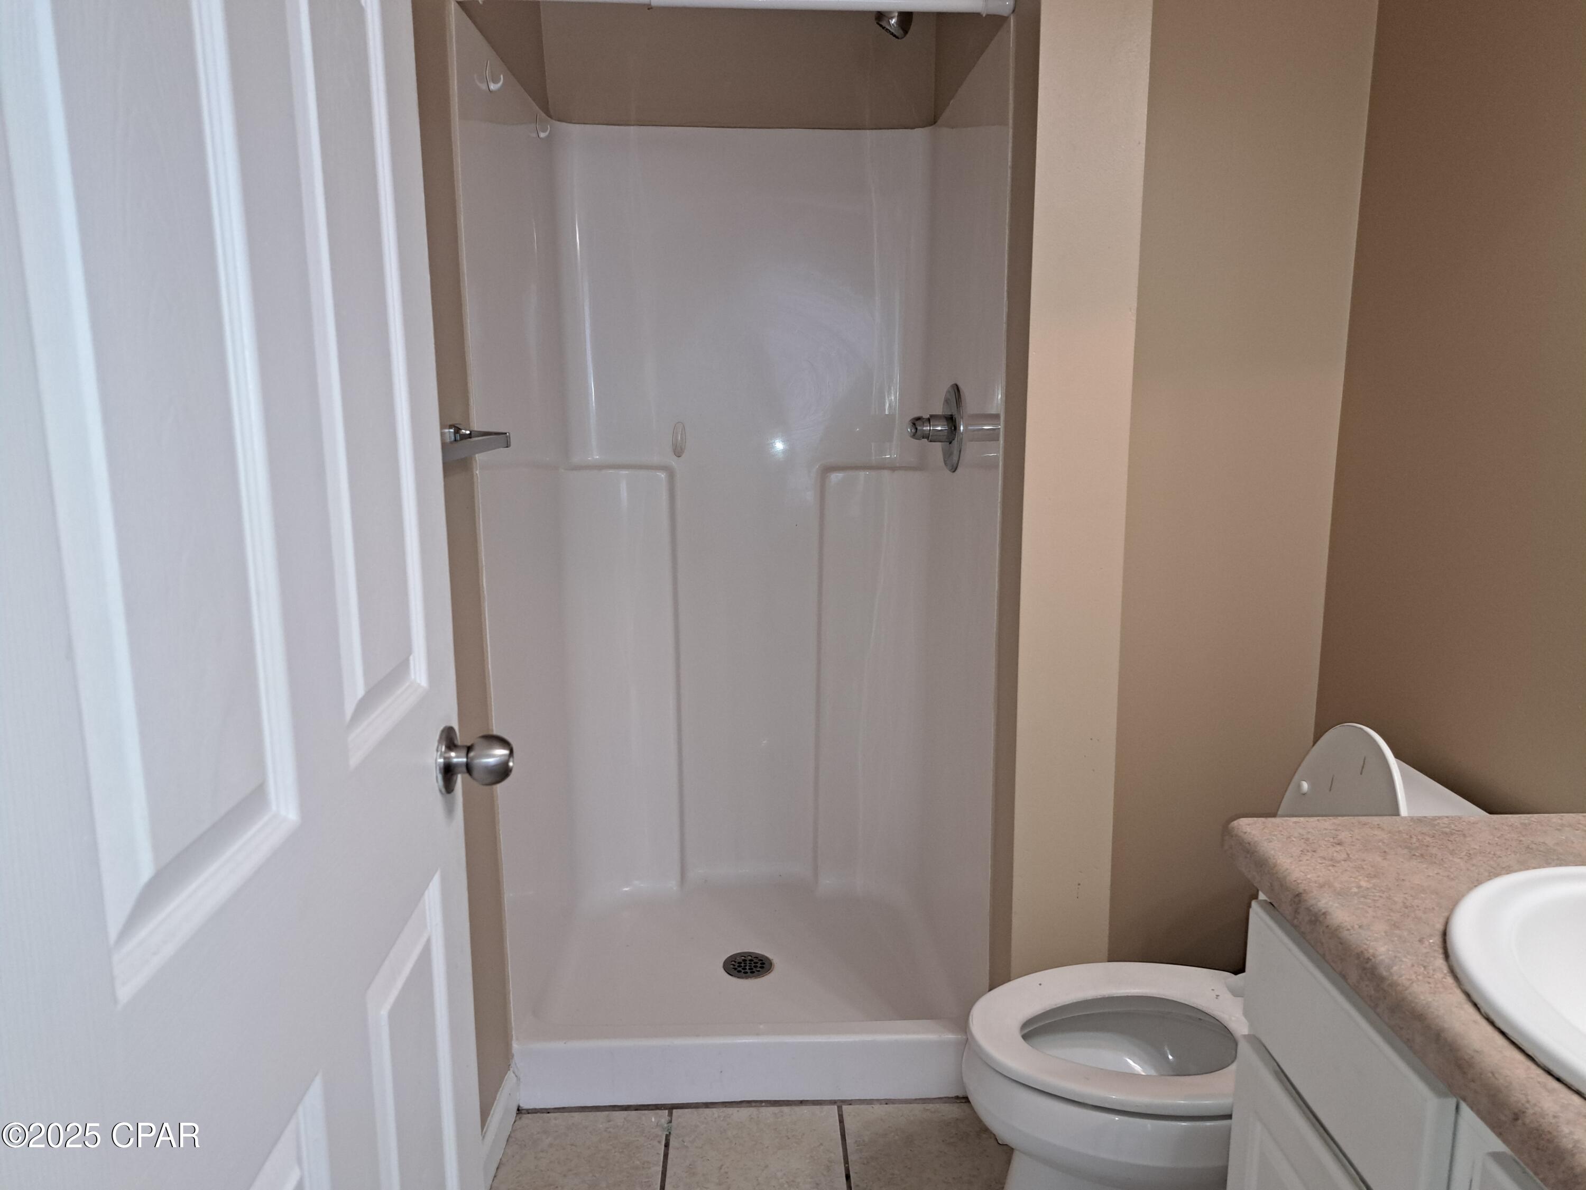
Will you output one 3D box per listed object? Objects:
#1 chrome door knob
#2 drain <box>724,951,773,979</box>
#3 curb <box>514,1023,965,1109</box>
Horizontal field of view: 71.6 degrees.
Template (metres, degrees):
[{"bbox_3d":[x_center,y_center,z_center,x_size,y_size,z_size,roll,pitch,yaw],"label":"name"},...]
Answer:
[{"bbox_3d":[-0.289,0.151,1.017,0.067,0.066,0.066,-1,10,-4],"label":"chrome door knob"},{"bbox_3d":[-0.100,0.826,2.447,0.109,0.008,0.109,-1,10,-2],"label":"drain"},{"bbox_3d":[-0.072,0.867,2.048,0.863,0.126,0.068,-1,10,-2],"label":"curb"}]

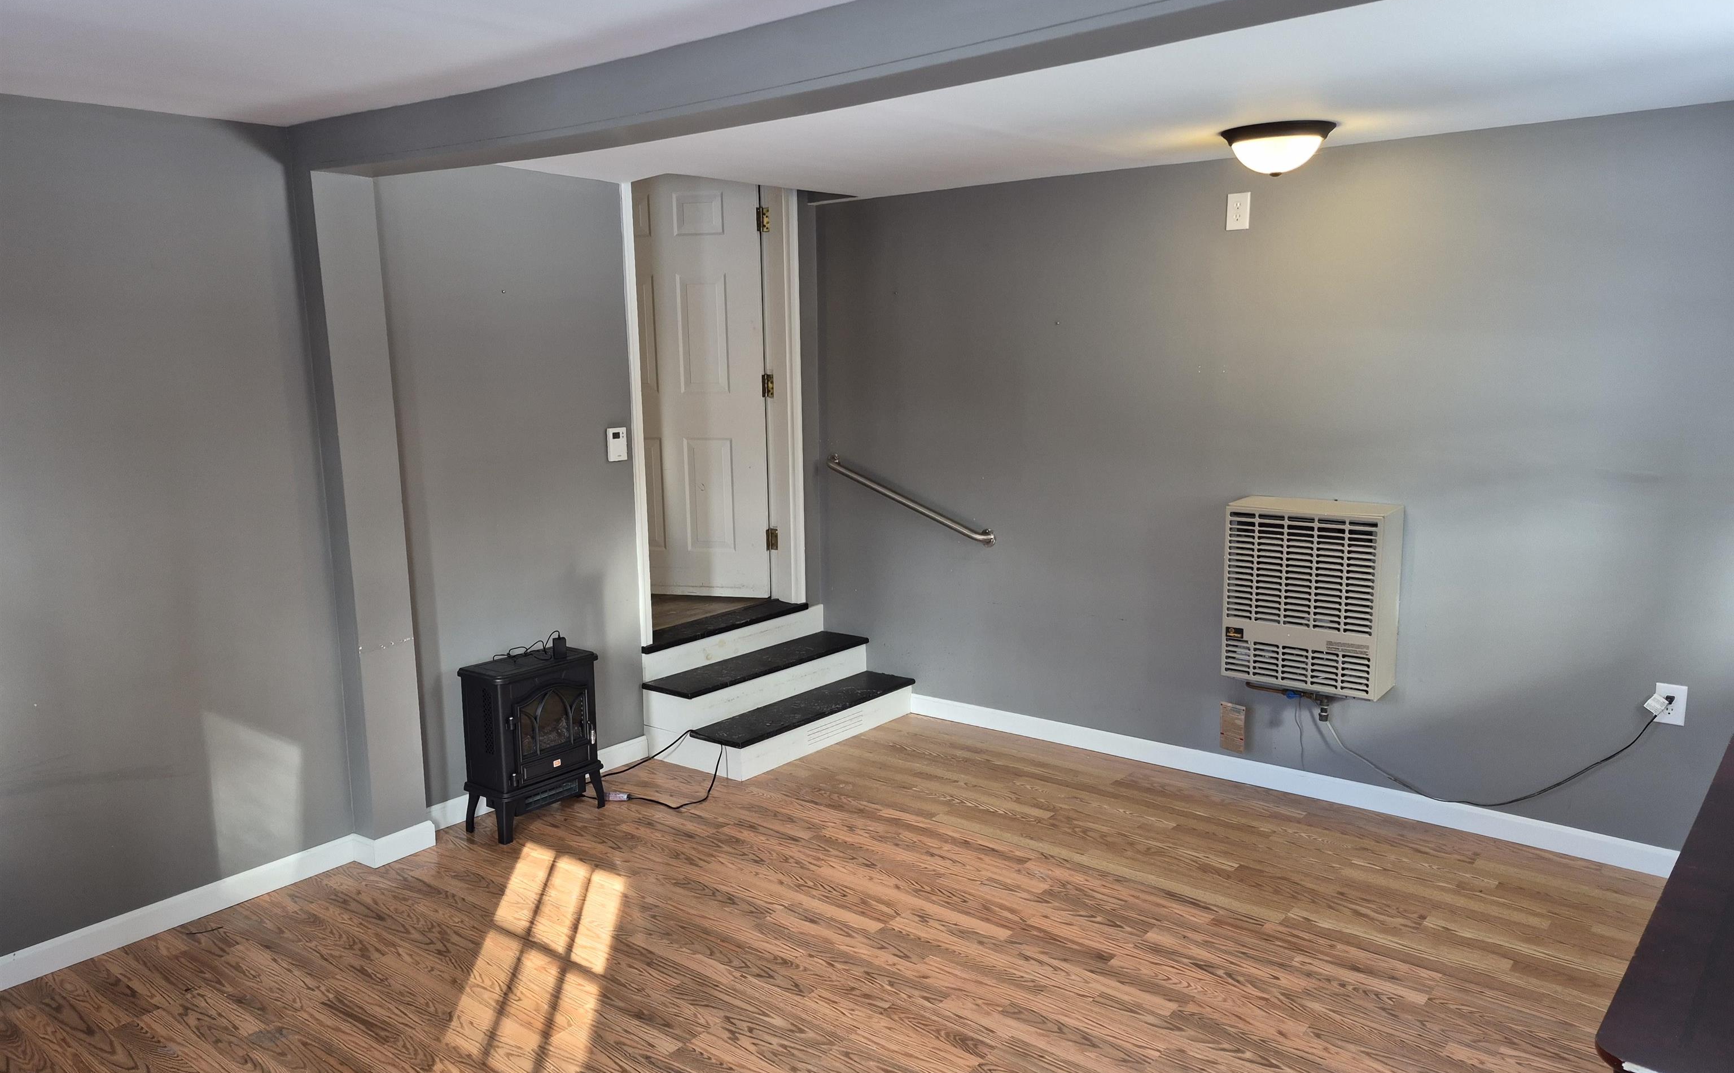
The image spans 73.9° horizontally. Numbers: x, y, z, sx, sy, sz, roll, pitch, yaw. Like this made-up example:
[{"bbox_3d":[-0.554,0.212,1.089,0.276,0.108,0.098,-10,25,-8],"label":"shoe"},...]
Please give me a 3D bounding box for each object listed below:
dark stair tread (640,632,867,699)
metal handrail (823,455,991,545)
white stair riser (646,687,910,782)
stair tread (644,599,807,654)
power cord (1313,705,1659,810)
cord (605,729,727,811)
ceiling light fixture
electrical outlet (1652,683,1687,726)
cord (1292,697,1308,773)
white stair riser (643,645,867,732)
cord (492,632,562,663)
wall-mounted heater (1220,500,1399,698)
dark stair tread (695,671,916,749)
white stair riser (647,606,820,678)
[{"bbox_3d":[-0.453,0.548,5.034,0.275,0.024,1.080,6,11,38],"label":"dark stair tread"},{"bbox_3d":[0.169,-0.163,5.015,0.915,0.072,0.075,29,25,31],"label":"metal handrail"},{"bbox_3d":[-0.339,0.780,4.957,0.530,0.136,1.055,7,12,40],"label":"white stair riser"},{"bbox_3d":[-0.659,0.389,5.096,0.177,0.027,1.003,6,11,38],"label":"stair tread"},{"bbox_3d":[1.968,0.680,3.741,1.000,0.440,0.075,6,12,38],"label":"power cord"},{"bbox_3d":[-0.792,0.876,4.407,0.491,0.161,0.403,6,11,38],"label":"cord"},{"bbox_3d":[1.254,-1.170,3.526,0.333,0.133,0.333,6,12,38],"label":"ceiling light fixture"},{"bbox_3d":[2.385,0.500,3.418,0.075,0.118,0.008,6,11,38],"label":"electrical outlet"},{"bbox_3d":[1.541,0.712,4.116,0.042,0.277,0.030,6,12,38],"label":"cord"},{"bbox_3d":[-0.451,0.628,5.018,0.270,0.155,1.050,7,12,40],"label":"white stair riser"},{"bbox_3d":[-1.182,0.386,4.034,0.185,0.101,0.172,6,11,38],"label":"cord"},{"bbox_3d":[1.511,0.198,3.928,0.510,0.605,0.235,6,11,38],"label":"wall-mounted heater"},{"bbox_3d":[-0.239,0.718,4.867,0.280,0.028,1.050,7,12,40],"label":"dark stair tread"},{"bbox_3d":[-0.571,0.464,5.104,0.021,0.129,1.096,6,11,38],"label":"white stair riser"}]

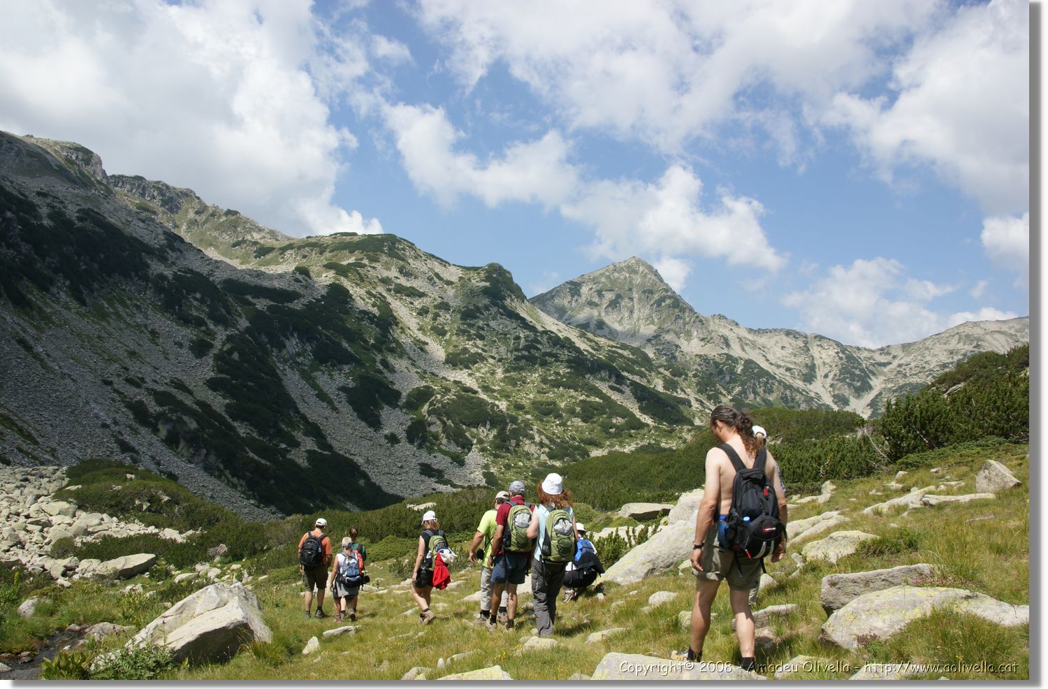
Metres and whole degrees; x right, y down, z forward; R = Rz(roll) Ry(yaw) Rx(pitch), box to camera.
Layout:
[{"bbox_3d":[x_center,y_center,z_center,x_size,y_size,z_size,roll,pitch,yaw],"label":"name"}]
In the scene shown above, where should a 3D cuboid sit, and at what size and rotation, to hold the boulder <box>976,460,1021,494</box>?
[{"bbox_3d":[9.840,2.761,16.300,0.920,0.700,0.750,-3,-7,27],"label":"boulder"}]

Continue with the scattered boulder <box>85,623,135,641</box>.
[{"bbox_3d":[-6.530,4.536,12.400,0.800,0.290,0.500,3,-7,-27],"label":"scattered boulder"}]

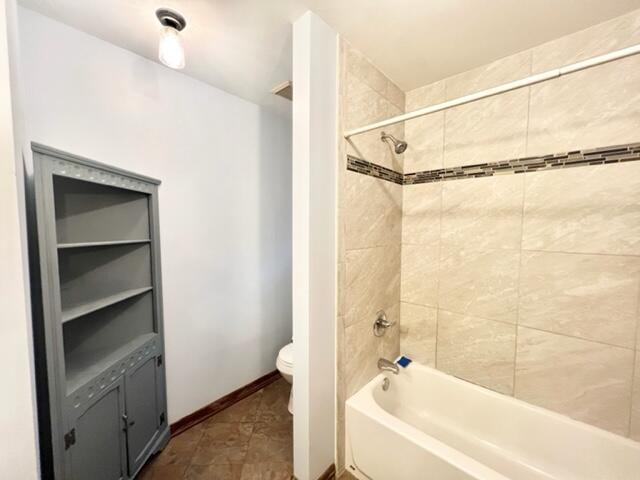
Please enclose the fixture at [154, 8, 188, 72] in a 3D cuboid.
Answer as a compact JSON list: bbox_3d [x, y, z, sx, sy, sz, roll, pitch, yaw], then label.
[{"bbox_3d":[-0.726,-0.982,1.180,0.128,0.203,0.128,3,5,44],"label":"fixture"}]

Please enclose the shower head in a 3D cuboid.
[{"bbox_3d":[0.490,-0.642,1.574,0.178,0.170,0.085,3,5,45],"label":"shower head"}]

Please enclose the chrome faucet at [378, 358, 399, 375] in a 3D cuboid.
[{"bbox_3d":[0.481,0.894,1.689,0.135,0.064,0.060,3,5,45],"label":"chrome faucet"}]

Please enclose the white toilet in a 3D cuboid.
[{"bbox_3d":[-0.044,0.996,2.062,0.430,0.750,0.710,3,5,44],"label":"white toilet"}]

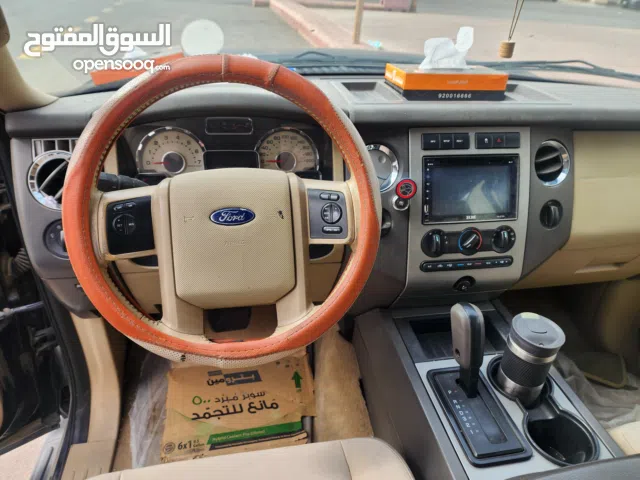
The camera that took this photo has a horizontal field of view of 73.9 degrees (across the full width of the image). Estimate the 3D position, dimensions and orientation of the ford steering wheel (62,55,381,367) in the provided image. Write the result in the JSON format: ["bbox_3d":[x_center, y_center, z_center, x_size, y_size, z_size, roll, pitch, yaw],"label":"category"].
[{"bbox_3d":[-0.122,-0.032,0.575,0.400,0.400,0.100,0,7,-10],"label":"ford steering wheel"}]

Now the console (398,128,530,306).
[{"bbox_3d":[0.258,-0.045,0.790,0.243,0.310,0.080,-3,7,-12],"label":"console"}]

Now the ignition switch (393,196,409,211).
[{"bbox_3d":[0.141,-0.065,0.741,0.029,0.029,0.024,-3,6,-7],"label":"ignition switch"}]

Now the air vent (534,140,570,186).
[{"bbox_3d":[0.442,-0.148,0.826,0.088,0.090,0.040,-4,7,-19],"label":"air vent"}]

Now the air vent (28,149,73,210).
[{"bbox_3d":[-0.388,-0.090,0.644,0.090,0.090,0.040,-2,6,-4],"label":"air vent"}]

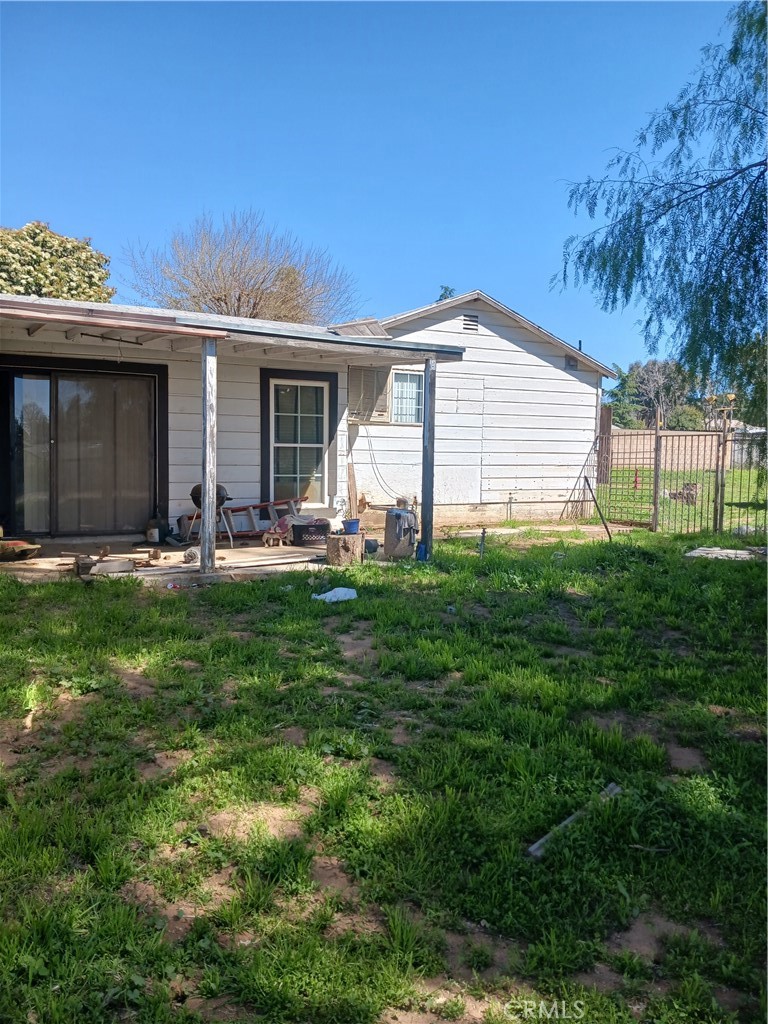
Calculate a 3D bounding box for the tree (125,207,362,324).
[{"bbox_3d":[-4.143,-4.633,23.361,7.020,8.290,7.020,0,4,-10],"label":"tree"}]

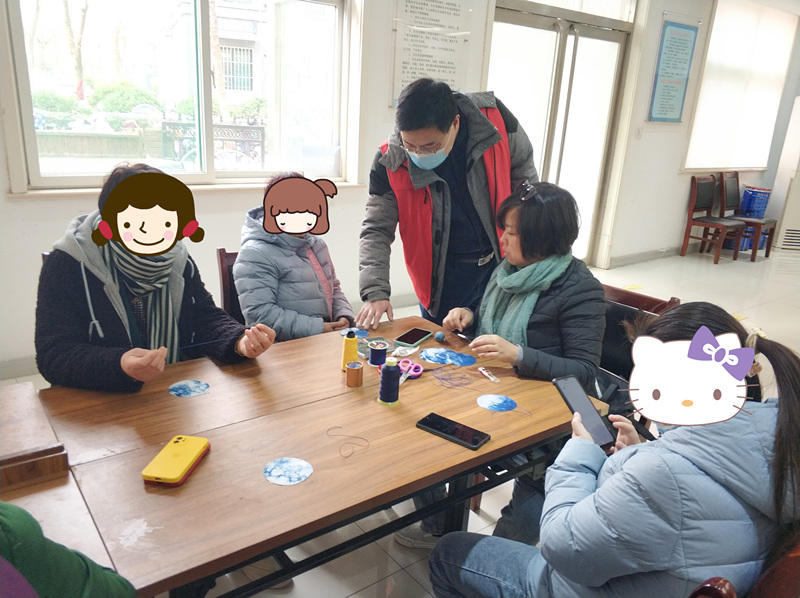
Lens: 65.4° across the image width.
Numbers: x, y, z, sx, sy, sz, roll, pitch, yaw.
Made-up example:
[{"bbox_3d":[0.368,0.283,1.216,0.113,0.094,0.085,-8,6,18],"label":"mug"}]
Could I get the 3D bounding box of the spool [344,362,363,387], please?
[{"bbox_3d":[-0.121,0.206,1.693,0.046,0.052,0.046,3,17,-1],"label":"spool"}]

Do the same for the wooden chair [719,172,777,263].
[{"bbox_3d":[4.055,-0.964,7.256,0.470,0.930,0.530,-10,22,-36],"label":"wooden chair"}]

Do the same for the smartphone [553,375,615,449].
[{"bbox_3d":[0.403,0.246,1.363,0.077,0.011,0.164,-5,57,-41],"label":"smartphone"}]

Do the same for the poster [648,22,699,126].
[{"bbox_3d":[2.714,-2.225,6.181,0.600,0.910,0.020,-10,22,-36],"label":"poster"}]

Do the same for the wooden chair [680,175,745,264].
[{"bbox_3d":[3.552,-0.893,6.969,0.470,0.910,0.500,-10,22,-36],"label":"wooden chair"}]

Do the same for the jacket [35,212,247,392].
[{"bbox_3d":[-0.732,0.098,1.790,0.560,0.660,0.560,-12,23,-41],"label":"jacket"}]

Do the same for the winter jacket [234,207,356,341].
[{"bbox_3d":[-0.363,-0.016,2.166,0.420,0.620,0.490,14,20,33],"label":"winter jacket"}]

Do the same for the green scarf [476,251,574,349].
[{"bbox_3d":[0.425,0.028,2.003,0.250,0.350,0.260,-10,21,-36],"label":"green scarf"}]

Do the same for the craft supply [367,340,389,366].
[{"bbox_3d":[-0.062,0.160,1.811,0.061,0.059,0.061,3,17,0],"label":"craft supply"}]

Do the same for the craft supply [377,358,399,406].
[{"bbox_3d":[-0.024,0.206,1.567,0.059,0.117,0.059,3,17,0],"label":"craft supply"}]

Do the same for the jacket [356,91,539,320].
[{"bbox_3d":[0.200,-0.337,2.333,0.650,0.830,0.500,6,18,10],"label":"jacket"}]

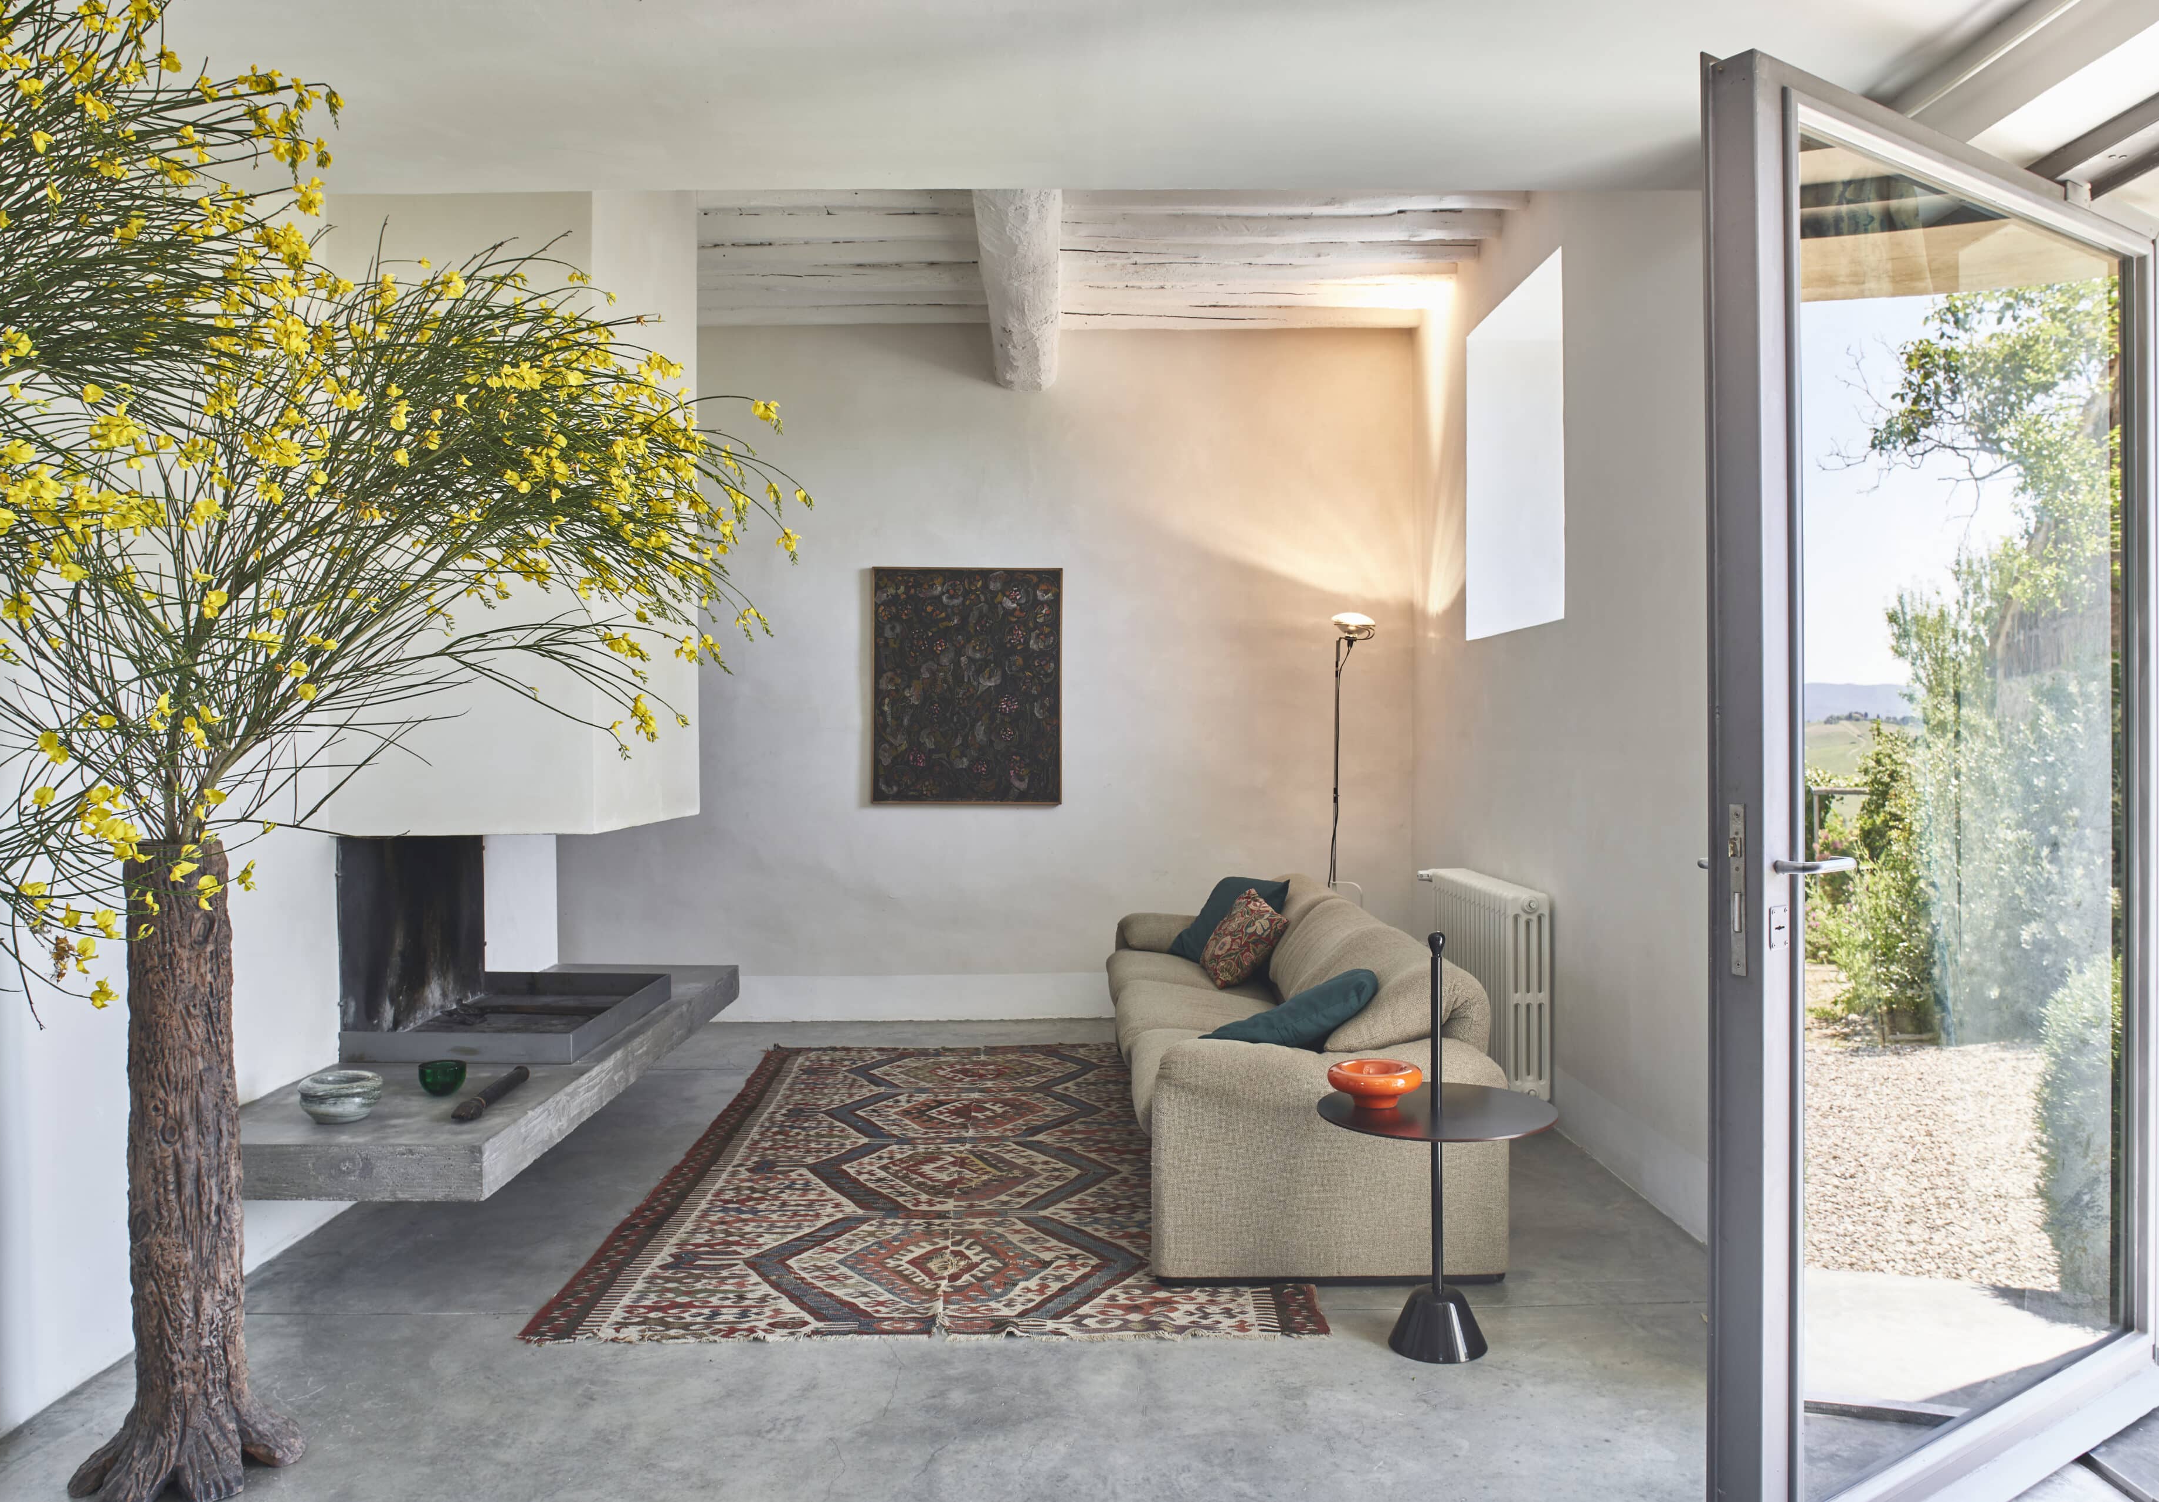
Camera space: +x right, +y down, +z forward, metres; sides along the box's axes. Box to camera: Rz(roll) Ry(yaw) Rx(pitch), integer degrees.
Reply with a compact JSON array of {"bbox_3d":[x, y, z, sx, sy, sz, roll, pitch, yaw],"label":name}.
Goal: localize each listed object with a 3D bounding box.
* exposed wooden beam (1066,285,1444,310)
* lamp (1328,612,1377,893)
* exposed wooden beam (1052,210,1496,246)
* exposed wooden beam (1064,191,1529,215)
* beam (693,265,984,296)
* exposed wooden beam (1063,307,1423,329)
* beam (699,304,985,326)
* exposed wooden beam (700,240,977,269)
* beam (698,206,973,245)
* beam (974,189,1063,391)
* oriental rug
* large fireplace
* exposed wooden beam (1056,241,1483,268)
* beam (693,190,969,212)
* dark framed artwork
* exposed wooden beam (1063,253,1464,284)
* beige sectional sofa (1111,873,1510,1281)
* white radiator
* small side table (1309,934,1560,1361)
[{"bbox_3d":[0.705,-1.935,6.397,1.620,0.120,0.120,0,0,-1],"label":"exposed wooden beam"},{"bbox_3d":[1.138,0.310,6.321,0.220,1.800,0.220,0,0,-1],"label":"lamp"},{"bbox_3d":[0.720,-1.928,5.498,1.620,0.120,0.120,0,0,-1],"label":"exposed wooden beam"},{"bbox_3d":[0.740,-1.916,5.213,1.590,0.090,0.085,0,0,-1],"label":"exposed wooden beam"},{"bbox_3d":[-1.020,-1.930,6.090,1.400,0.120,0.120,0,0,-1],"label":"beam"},{"bbox_3d":[0.701,-1.937,6.687,1.620,0.120,0.120,0,0,-1],"label":"exposed wooden beam"},{"bbox_3d":[-1.080,-1.922,6.643,1.440,0.090,0.085,0,0,-1],"label":"beam"},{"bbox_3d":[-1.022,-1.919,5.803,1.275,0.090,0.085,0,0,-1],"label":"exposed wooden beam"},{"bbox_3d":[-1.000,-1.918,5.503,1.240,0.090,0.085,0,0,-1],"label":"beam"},{"bbox_3d":[-0.211,-1.740,5.314,0.280,0.280,2.800,0,0,-1],"label":"beam"},{"bbox_3d":[-0.373,1.220,4.657,1.690,0.012,3.000,0,0,-2],"label":"oriental rug"},{"bbox_3d":[-1.660,0.523,4.468,0.630,0.610,1.020,0,0,-1],"label":"large fireplace"},{"bbox_3d":[0.730,-1.919,5.803,1.590,0.090,0.085,0,0,-1],"label":"exposed wooden beam"},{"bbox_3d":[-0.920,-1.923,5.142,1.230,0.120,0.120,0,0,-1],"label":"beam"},{"bbox_3d":[-0.500,-0.289,6.671,0.850,1.060,0.040,0,0,-1],"label":"dark framed artwork"},{"bbox_3d":[0.725,-1.920,6.062,1.590,0.090,0.085,0,0,-1],"label":"exposed wooden beam"},{"bbox_3d":[0.555,0.847,4.725,0.875,0.740,2.590,0,0,-1],"label":"beige sectional sofa"},{"bbox_3d":[1.436,0.786,5.275,0.128,0.664,0.970,0,0,-1],"label":"white radiator"},{"bbox_3d":[0.740,0.797,3.110,0.500,0.852,0.500,0,0,-1],"label":"small side table"}]

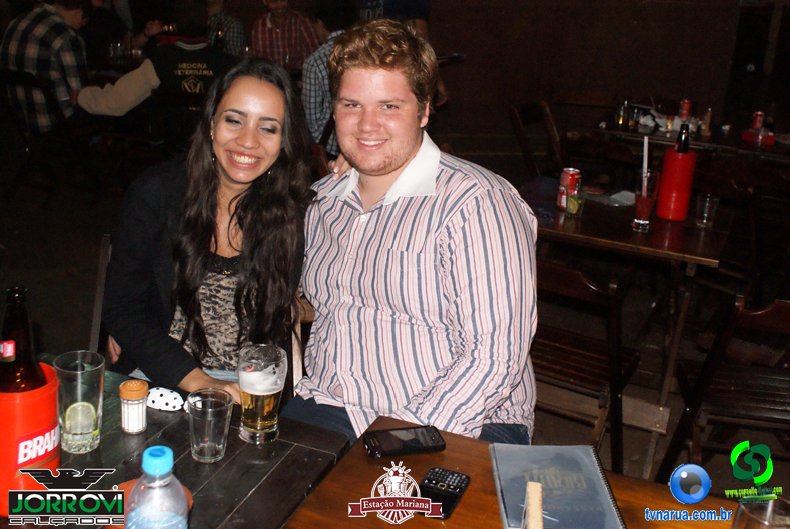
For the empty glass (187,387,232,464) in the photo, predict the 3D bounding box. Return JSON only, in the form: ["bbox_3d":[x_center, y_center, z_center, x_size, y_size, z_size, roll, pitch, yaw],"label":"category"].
[{"bbox_3d":[-0.269,0.234,1.236,0.066,0.091,0.066,6,18,0],"label":"empty glass"}]

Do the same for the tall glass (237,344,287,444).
[{"bbox_3d":[-0.202,0.197,1.297,0.074,0.136,0.074,6,18,0],"label":"tall glass"}]

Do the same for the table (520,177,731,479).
[{"bbox_3d":[0.739,0.186,3.037,0.660,0.750,0.740,12,19,19],"label":"table"}]

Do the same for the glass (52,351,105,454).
[{"bbox_3d":[-0.452,0.198,1.228,0.078,0.130,0.078,6,18,0],"label":"glass"}]

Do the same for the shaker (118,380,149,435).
[{"bbox_3d":[-0.392,0.211,1.288,0.045,0.080,0.045,6,18,0],"label":"shaker"}]

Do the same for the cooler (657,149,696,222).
[{"bbox_3d":[0.972,-0.271,2.935,0.112,0.222,0.112,6,18,0],"label":"cooler"}]

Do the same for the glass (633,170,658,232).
[{"bbox_3d":[0.799,-0.200,2.739,0.074,0.177,0.074,6,18,0],"label":"glass"}]

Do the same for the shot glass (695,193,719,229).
[{"bbox_3d":[1.059,-0.184,2.901,0.072,0.094,0.072,6,18,0],"label":"shot glass"}]

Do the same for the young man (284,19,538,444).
[{"bbox_3d":[-0.077,0.265,1.564,0.560,1.365,0.660,12,19,18],"label":"young man"}]

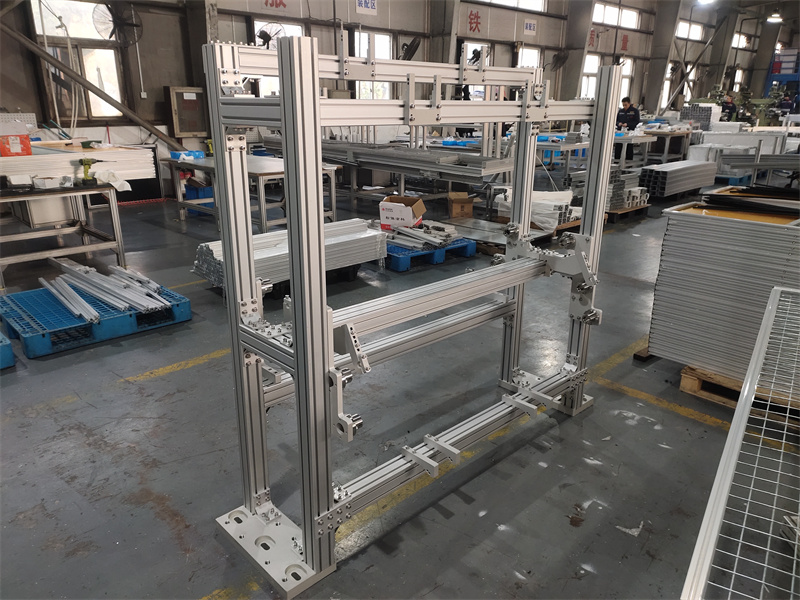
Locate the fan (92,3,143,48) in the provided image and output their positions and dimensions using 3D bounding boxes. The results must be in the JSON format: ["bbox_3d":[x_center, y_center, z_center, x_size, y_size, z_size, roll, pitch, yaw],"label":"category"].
[{"bbox_3d":[-4.358,-4.250,8.199,0.670,0.700,0.400,-11,31,-27],"label":"fan"}]

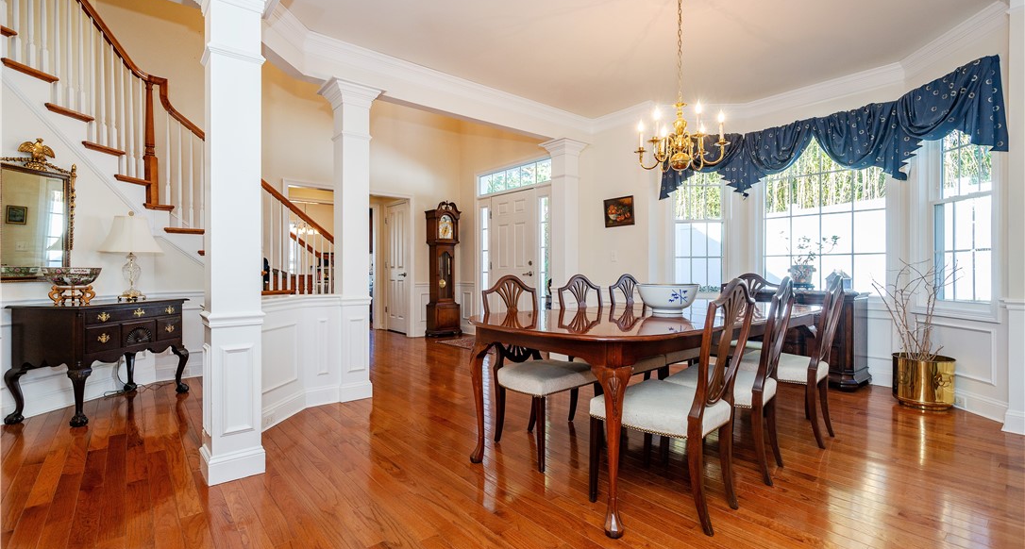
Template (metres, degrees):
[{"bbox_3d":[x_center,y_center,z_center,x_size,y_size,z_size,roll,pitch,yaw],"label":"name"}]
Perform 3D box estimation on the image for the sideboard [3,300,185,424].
[{"bbox_3d":[-2.971,0.589,3.348,0.560,0.760,0.880,0,1,6],"label":"sideboard"}]

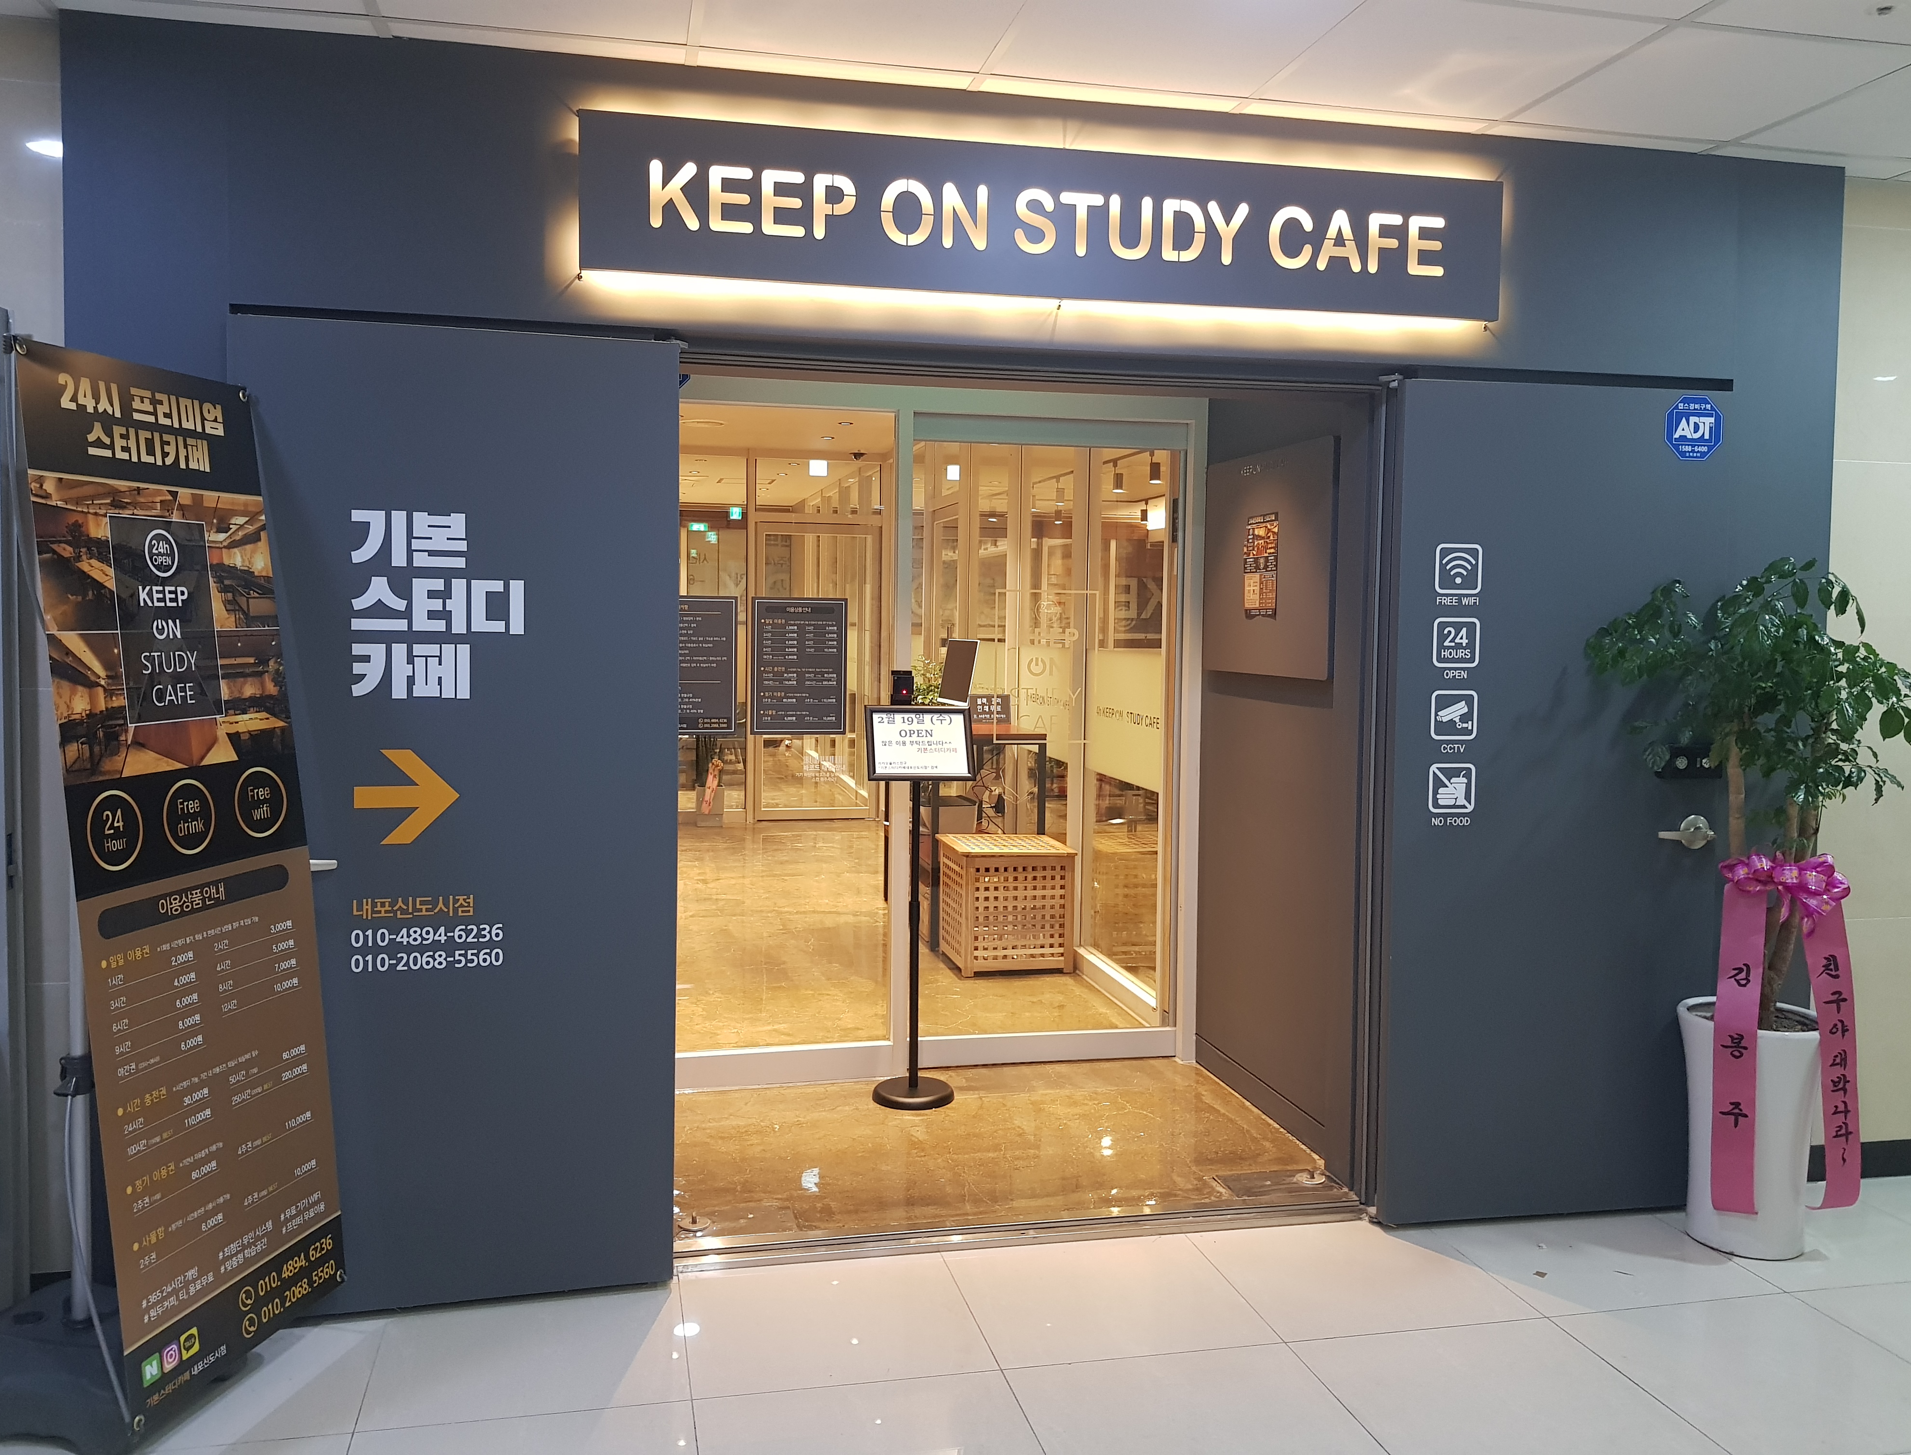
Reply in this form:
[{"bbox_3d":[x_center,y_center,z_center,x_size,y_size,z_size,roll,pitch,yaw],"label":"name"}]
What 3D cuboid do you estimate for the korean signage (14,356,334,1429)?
[{"bbox_3d":[-1.393,0.255,2.651,0.060,1.800,0.600,-4,3,9],"label":"korean signage"}]

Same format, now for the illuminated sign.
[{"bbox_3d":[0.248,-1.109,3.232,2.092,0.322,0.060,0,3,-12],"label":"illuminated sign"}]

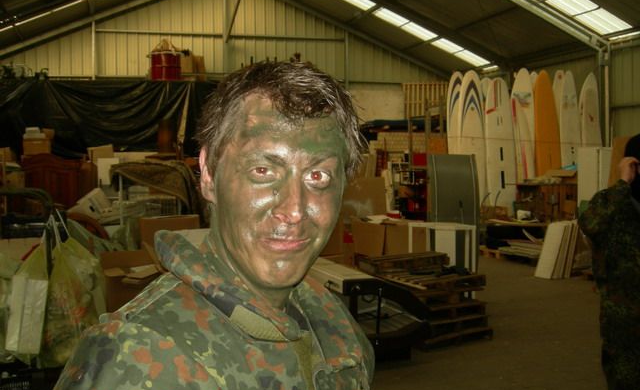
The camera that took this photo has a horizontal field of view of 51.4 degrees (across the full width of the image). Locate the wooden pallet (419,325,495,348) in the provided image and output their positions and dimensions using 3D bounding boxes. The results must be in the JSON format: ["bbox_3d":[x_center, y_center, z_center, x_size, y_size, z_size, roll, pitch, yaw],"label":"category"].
[{"bbox_3d":[0.899,1.227,6.301,0.800,0.125,1.200,-3,4,-32],"label":"wooden pallet"}]

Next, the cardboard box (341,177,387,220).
[{"bbox_3d":[0.532,0.039,8.750,0.620,0.530,0.420,-1,4,-3],"label":"cardboard box"}]

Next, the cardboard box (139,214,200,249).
[{"bbox_3d":[-1.176,0.324,5.200,0.460,0.340,0.360,-2,4,-21],"label":"cardboard box"}]

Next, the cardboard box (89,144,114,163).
[{"bbox_3d":[-2.760,-0.496,8.350,0.290,0.270,0.270,-2,4,-27],"label":"cardboard box"}]

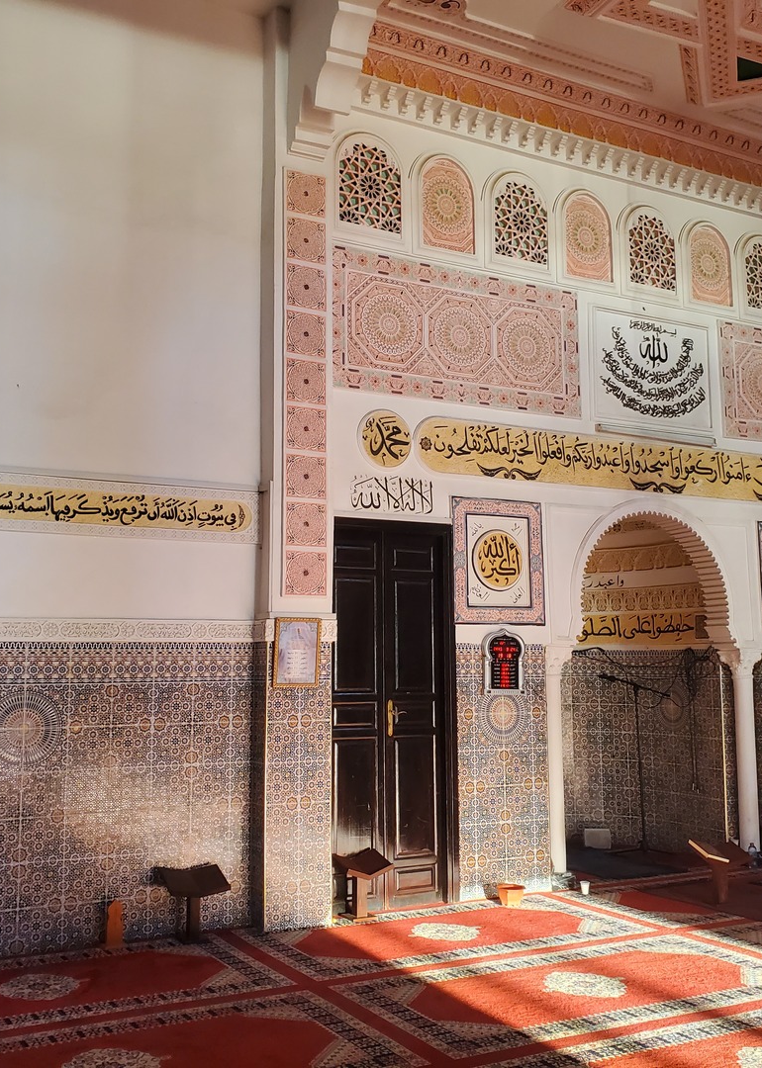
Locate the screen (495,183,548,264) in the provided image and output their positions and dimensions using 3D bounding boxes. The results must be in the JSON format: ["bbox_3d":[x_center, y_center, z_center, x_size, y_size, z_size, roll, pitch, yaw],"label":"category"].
[{"bbox_3d":[0.992,-2.261,7.743,0.467,0.619,0.060,3,-7,-27],"label":"screen"}]

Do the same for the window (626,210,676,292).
[{"bbox_3d":[2.187,-2.284,8.676,0.470,0.630,0.060,4,-8,-26],"label":"window"}]

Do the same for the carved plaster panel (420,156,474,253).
[{"bbox_3d":[0.449,-2.295,7.464,0.427,0.668,0.060,3,-7,-27],"label":"carved plaster panel"}]

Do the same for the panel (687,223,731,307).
[{"bbox_3d":[2.744,-2.246,8.936,0.440,0.680,0.050,4,-8,-26],"label":"panel"}]

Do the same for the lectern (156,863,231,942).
[{"bbox_3d":[-1.034,2.076,5.976,0.336,0.375,0.280,3,-7,-27],"label":"lectern"}]

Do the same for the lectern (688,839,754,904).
[{"bbox_3d":[2.255,2.256,7.118,0.320,0.380,0.270,1,-8,-11],"label":"lectern"}]

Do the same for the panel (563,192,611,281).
[{"bbox_3d":[1.530,-2.229,8.021,0.436,0.659,0.060,3,-7,-27],"label":"panel"}]

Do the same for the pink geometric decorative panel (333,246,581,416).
[{"bbox_3d":[0.553,-1.349,7.392,2.007,0.947,0.050,3,-7,-27],"label":"pink geometric decorative panel"}]

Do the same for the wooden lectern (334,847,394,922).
[{"bbox_3d":[-0.122,2.207,6.720,0.330,0.380,0.280,4,-9,-31],"label":"wooden lectern"}]

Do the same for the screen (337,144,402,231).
[{"bbox_3d":[-0.073,-2.437,7.573,0.480,0.640,0.060,4,-8,-26],"label":"screen"}]

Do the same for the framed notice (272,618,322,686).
[{"bbox_3d":[-0.508,0.732,6.571,0.310,0.420,0.025,4,-8,-26],"label":"framed notice"}]

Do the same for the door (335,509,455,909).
[{"bbox_3d":[0.030,1.177,7.134,1.010,2.530,0.100,4,-8,-26],"label":"door"}]

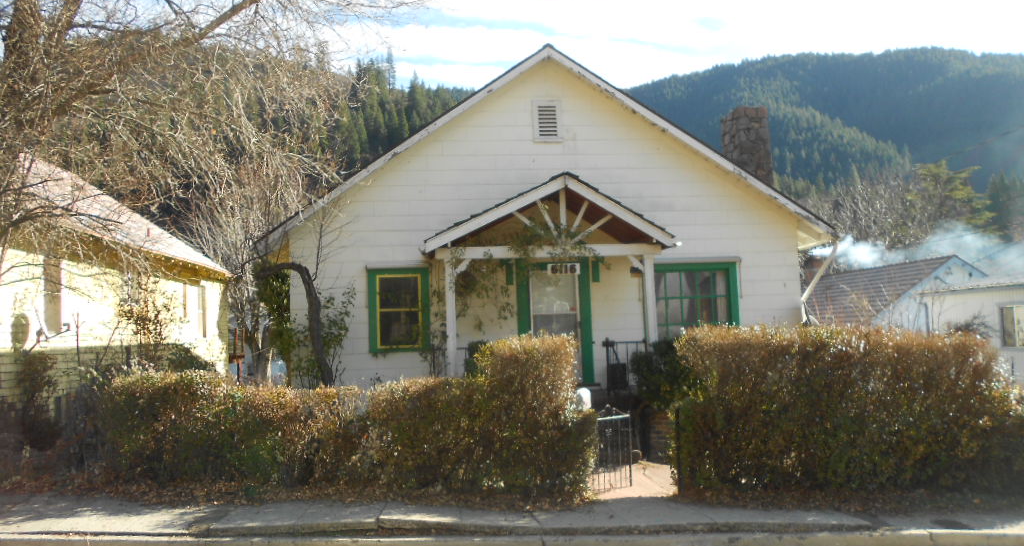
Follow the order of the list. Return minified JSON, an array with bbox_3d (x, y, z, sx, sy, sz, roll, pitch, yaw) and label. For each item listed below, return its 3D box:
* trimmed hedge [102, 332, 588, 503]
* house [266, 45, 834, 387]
[{"bbox_3d":[-1.634,1.515,8.140,4.865,1.642,0.950,-1,-5,-6],"label":"trimmed hedge"},{"bbox_3d":[0.374,-0.332,17.759,10.550,6.967,10.700,-1,-5,-6],"label":"house"}]

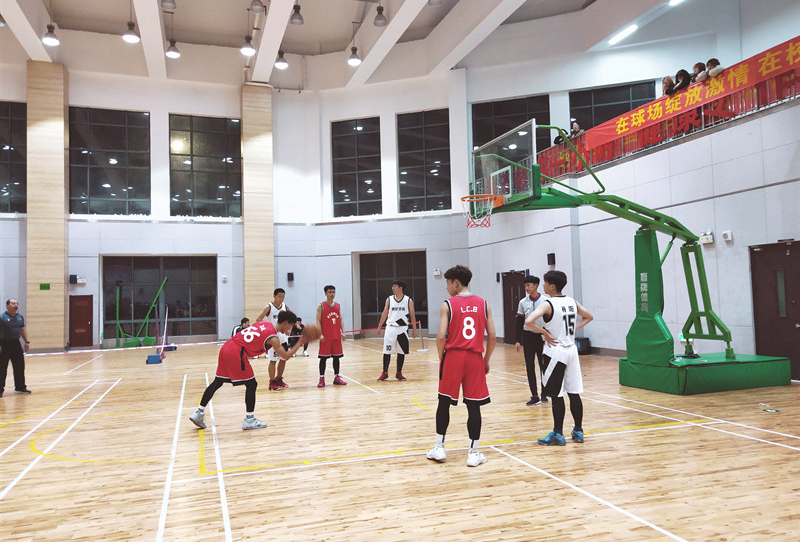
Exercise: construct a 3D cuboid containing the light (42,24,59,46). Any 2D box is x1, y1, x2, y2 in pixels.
[{"bbox_3d":[-12.723,-8.644,21.100,0.460,0.570,0.460,0,-4,-19],"label":"light"}]

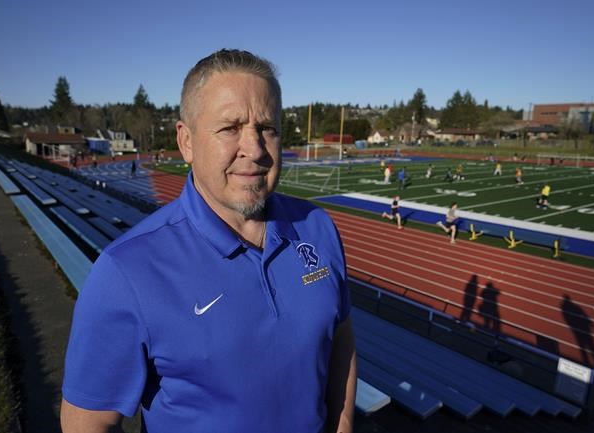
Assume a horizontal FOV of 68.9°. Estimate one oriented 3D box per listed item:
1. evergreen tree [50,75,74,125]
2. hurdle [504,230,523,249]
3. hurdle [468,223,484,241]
[{"bbox_3d":[-89.320,-42.731,165.023,9.141,20.319,9.141,-5,13,-27],"label":"evergreen tree"},{"bbox_3d":[9.943,1.068,19.850,0.800,0.780,0.500,10,14,40],"label":"hurdle"},{"bbox_3d":[8.781,0.760,21.250,0.700,0.780,0.500,10,14,40],"label":"hurdle"}]

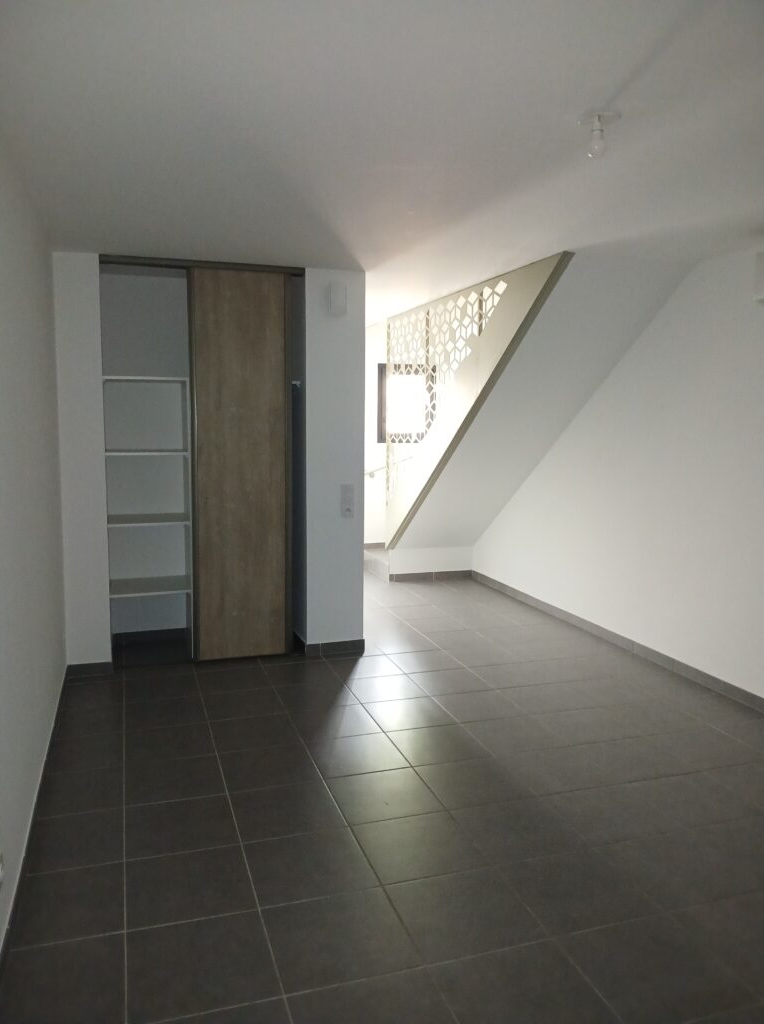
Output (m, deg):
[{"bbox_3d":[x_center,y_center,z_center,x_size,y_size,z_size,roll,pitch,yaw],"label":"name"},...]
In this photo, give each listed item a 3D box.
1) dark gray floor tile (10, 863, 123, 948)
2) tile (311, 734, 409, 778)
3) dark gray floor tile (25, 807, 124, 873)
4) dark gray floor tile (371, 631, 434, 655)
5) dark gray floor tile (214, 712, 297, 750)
[{"bbox_3d":[-1.002,1.273,2.483,0.321,0.012,0.404,-1,7,-18],"label":"dark gray floor tile"},{"bbox_3d":[-0.122,1.161,3.660,0.414,0.010,0.414,-2,7,-18],"label":"tile"},{"bbox_3d":[-1.128,1.226,2.864,0.321,0.012,0.404,-1,7,-18],"label":"dark gray floor tile"},{"bbox_3d":[0.169,0.990,5.661,0.430,0.010,0.430,-2,7,-18],"label":"dark gray floor tile"},{"bbox_3d":[-0.649,1.126,3.920,0.414,0.010,0.414,-2,7,-18],"label":"dark gray floor tile"}]

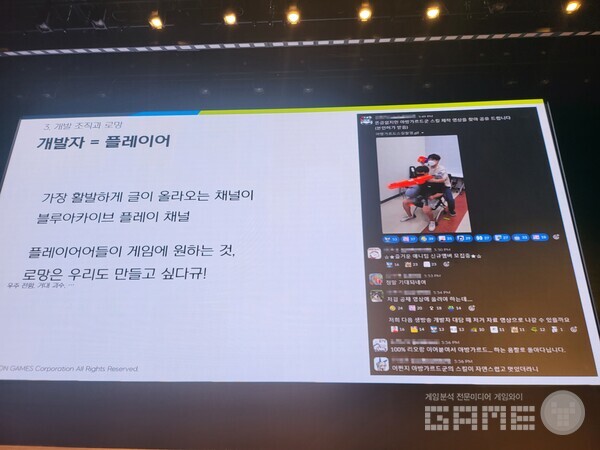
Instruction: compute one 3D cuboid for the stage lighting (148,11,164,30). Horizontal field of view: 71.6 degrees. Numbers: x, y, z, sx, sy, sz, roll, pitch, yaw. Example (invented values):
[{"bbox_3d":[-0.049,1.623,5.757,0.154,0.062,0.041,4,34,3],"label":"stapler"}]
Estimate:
[{"bbox_3d":[-2.917,-4.157,8.456,0.309,0.371,0.330,-1,-55,3],"label":"stage lighting"}]

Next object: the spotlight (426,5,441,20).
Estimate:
[{"bbox_3d":[2.594,-4.129,8.083,0.276,0.331,0.294,-1,-55,3],"label":"spotlight"}]

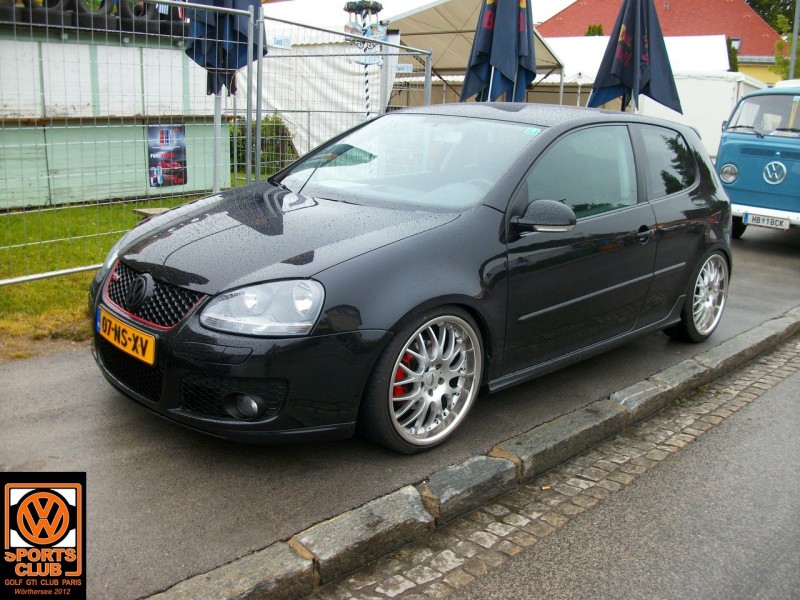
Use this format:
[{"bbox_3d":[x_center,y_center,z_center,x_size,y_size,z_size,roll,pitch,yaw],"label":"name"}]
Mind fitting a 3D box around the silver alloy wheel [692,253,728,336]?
[{"bbox_3d":[1.891,-0.047,5.009,0.520,0.520,0.210,-11,19,-44],"label":"silver alloy wheel"}]

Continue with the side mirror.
[{"bbox_3d":[0.637,-0.372,3.430,0.160,0.155,0.235,-11,19,-44],"label":"side mirror"}]

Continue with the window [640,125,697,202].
[{"bbox_3d":[1.561,-0.798,4.546,0.050,0.405,0.670,-14,-1,42],"label":"window"}]

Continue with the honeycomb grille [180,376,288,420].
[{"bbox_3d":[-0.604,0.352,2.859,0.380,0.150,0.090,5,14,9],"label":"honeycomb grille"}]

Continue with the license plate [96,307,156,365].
[{"bbox_3d":[-1.077,0.138,3.098,0.520,0.110,0.020,15,16,43],"label":"license plate"}]

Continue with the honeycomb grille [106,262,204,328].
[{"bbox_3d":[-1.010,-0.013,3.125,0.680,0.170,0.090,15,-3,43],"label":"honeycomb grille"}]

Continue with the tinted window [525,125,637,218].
[{"bbox_3d":[0.894,-0.631,3.868,1.100,0.480,0.050,-11,-2,-44],"label":"tinted window"}]

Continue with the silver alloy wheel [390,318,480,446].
[{"bbox_3d":[0.082,0.306,3.207,0.520,0.520,0.210,-10,18,-43],"label":"silver alloy wheel"}]

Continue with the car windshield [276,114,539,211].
[{"bbox_3d":[0.015,-0.727,3.984,1.390,0.110,0.860,15,47,43],"label":"car windshield"}]

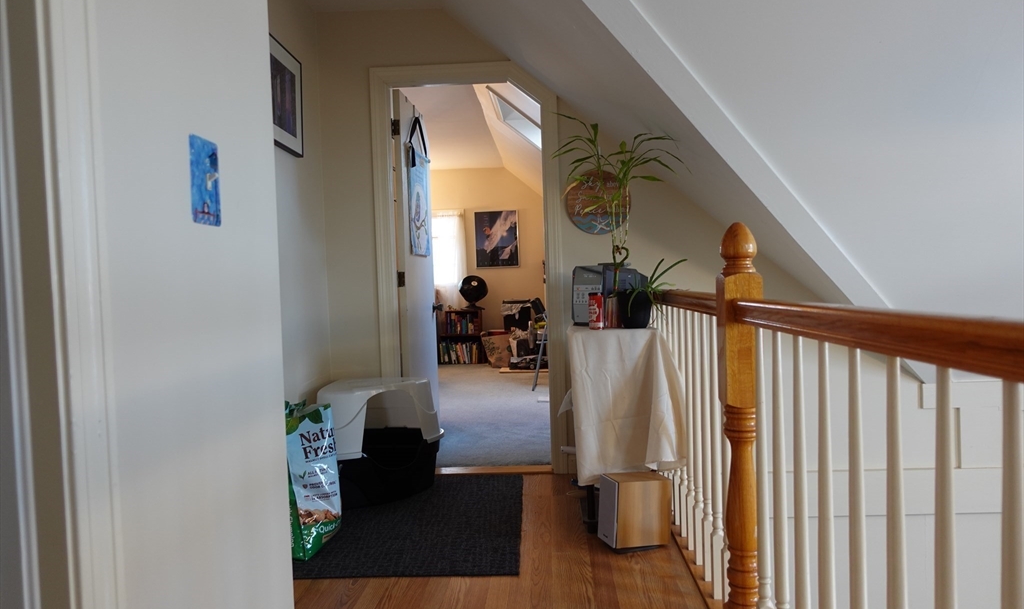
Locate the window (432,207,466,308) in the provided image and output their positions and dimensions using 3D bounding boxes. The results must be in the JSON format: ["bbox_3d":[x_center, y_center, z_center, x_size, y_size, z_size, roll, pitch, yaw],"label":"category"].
[{"bbox_3d":[-0.960,-0.573,8.442,0.796,1.174,0.100,-2,2,3],"label":"window"}]

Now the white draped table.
[{"bbox_3d":[0.428,0.495,2.786,0.428,0.796,0.478,-2,2,3],"label":"white draped table"}]

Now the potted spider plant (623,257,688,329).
[{"bbox_3d":[0.557,-0.047,2.722,0.269,0.279,0.229,-2,2,3],"label":"potted spider plant"}]

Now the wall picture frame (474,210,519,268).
[{"bbox_3d":[-0.181,-0.800,8.425,0.537,0.702,0.030,-2,2,3],"label":"wall picture frame"}]

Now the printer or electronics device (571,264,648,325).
[{"bbox_3d":[0.415,-0.038,2.958,0.288,0.252,0.169,-4,2,-42],"label":"printer or electronics device"}]

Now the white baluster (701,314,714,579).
[{"bbox_3d":[0.630,0.465,2.230,0.032,0.878,0.032,-2,2,3],"label":"white baluster"}]

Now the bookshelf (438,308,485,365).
[{"bbox_3d":[-0.613,0.408,8.378,0.577,0.667,0.279,-2,2,3],"label":"bookshelf"}]

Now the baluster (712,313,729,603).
[{"bbox_3d":[0.624,0.469,2.103,0.032,0.878,0.032,-2,2,3],"label":"baluster"}]

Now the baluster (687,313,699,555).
[{"bbox_3d":[0.643,0.456,2.487,0.032,0.878,0.032,-2,2,3],"label":"baluster"}]

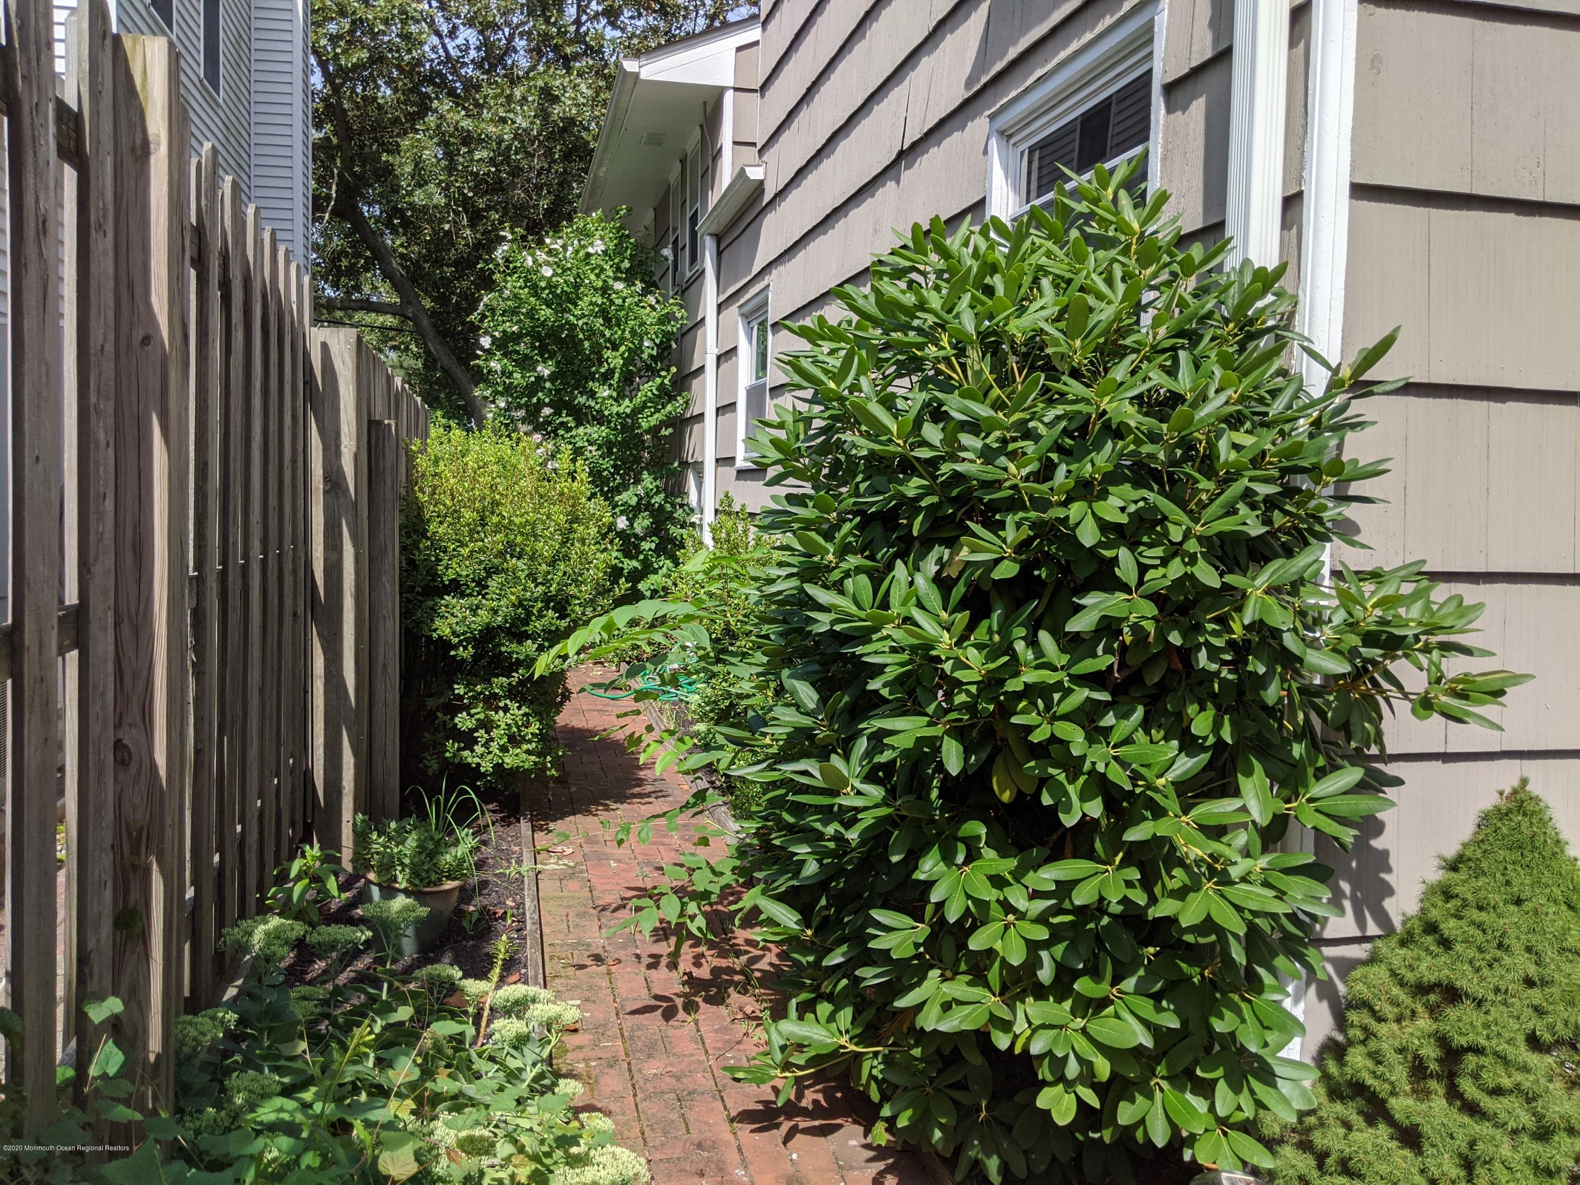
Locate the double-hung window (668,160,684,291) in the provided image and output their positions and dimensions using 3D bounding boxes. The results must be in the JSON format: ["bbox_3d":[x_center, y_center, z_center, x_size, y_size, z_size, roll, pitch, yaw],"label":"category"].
[{"bbox_3d":[-1.064,-3.388,11.693,0.100,1.180,0.830,0,5,-13],"label":"double-hung window"}]

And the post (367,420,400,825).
[{"bbox_3d":[-1.493,0.177,4.530,0.105,1.609,0.105,0,5,-13],"label":"post"}]

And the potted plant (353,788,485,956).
[{"bbox_3d":[-1.119,0.817,3.713,0.380,0.430,0.360,0,5,-13],"label":"potted plant"}]

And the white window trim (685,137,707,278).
[{"bbox_3d":[-0.816,-3.285,10.575,0.090,1.200,0.870,0,5,-13],"label":"white window trim"}]

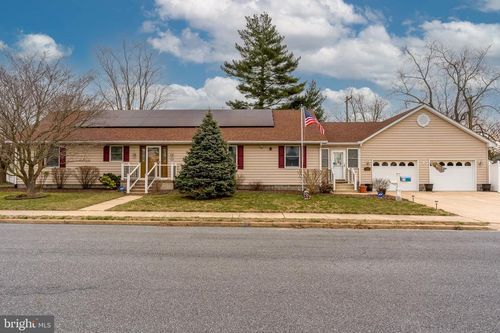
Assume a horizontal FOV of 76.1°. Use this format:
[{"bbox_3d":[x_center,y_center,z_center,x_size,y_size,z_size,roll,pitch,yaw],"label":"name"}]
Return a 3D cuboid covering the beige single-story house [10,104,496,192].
[{"bbox_3d":[0.100,-1.420,25.400,31.600,6.200,10.600,0,0,0],"label":"beige single-story house"}]

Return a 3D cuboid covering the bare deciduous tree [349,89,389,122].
[{"bbox_3d":[17.800,-4.900,48.000,6.300,13.100,6.300,0,0,0],"label":"bare deciduous tree"}]

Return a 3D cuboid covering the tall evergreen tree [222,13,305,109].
[{"bbox_3d":[1.650,-8.600,39.000,10.000,20.400,10.000,0,0,0],"label":"tall evergreen tree"}]

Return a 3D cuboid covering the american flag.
[{"bbox_3d":[4.080,-2.790,20.200,1.270,1.520,0.400,0,0,0],"label":"american flag"}]

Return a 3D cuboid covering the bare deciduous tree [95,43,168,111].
[{"bbox_3d":[-13.900,-6.700,38.000,9.000,16.700,9.000,0,0,0],"label":"bare deciduous tree"}]

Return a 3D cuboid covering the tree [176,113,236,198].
[{"bbox_3d":[-2.480,-0.670,18.000,3.450,4.750,3.450,0,0,0],"label":"tree"}]

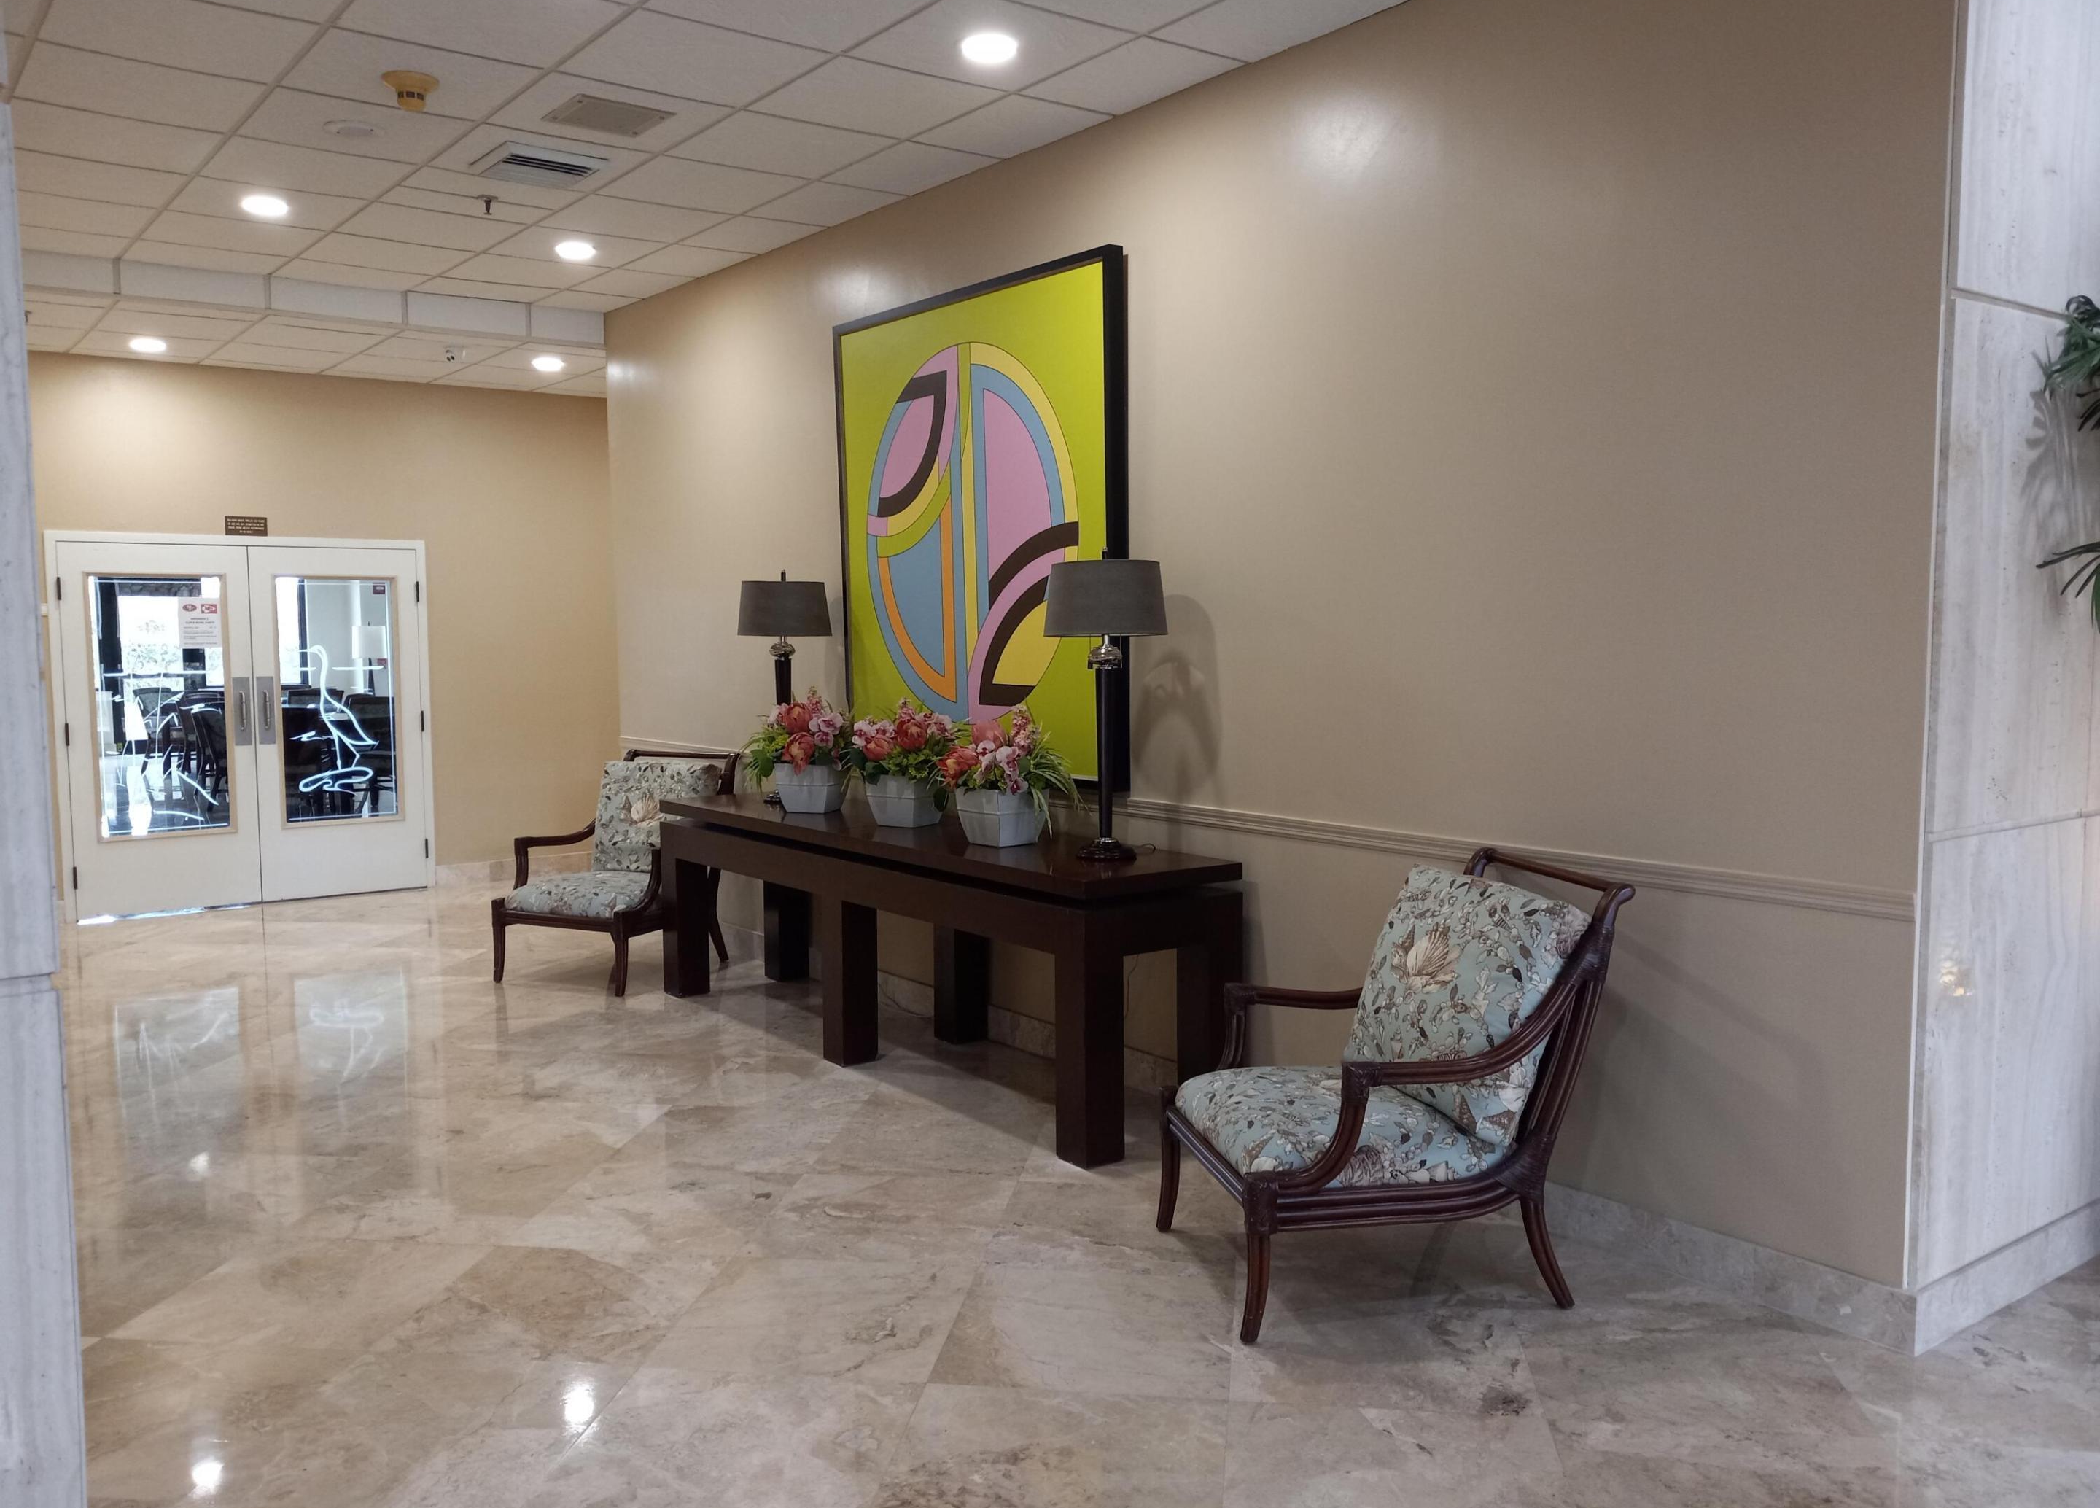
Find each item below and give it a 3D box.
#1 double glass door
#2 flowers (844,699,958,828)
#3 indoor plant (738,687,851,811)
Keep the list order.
[{"bbox_3d":[-4.432,-0.172,9.133,1.892,2.034,0.101,-4,6,-37],"label":"double glass door"},{"bbox_3d":[-0.544,0.032,5.985,0.350,0.459,0.370,-4,6,-37],"label":"flowers"},{"bbox_3d":[-0.997,-0.015,6.419,0.375,0.478,0.396,-4,6,-37],"label":"indoor plant"}]

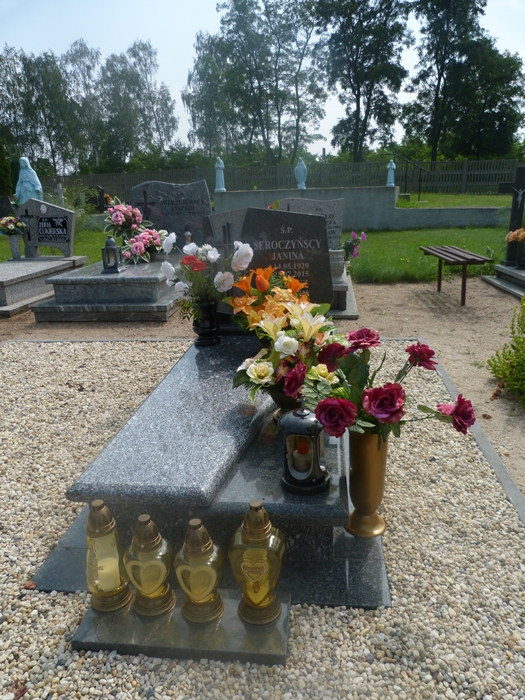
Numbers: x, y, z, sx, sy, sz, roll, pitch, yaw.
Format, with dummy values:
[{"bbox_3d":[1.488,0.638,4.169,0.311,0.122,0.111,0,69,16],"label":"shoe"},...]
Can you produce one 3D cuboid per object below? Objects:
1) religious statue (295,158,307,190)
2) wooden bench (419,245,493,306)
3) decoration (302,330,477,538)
[{"bbox_3d":[0.944,-4.278,12.300,0.316,0.741,0.240,-1,18,6],"label":"religious statue"},{"bbox_3d":[1.916,-0.751,5.107,0.370,0.447,1.380,0,17,5],"label":"wooden bench"},{"bbox_3d":[0.369,0.253,1.470,0.496,0.628,0.420,0,17,5],"label":"decoration"}]

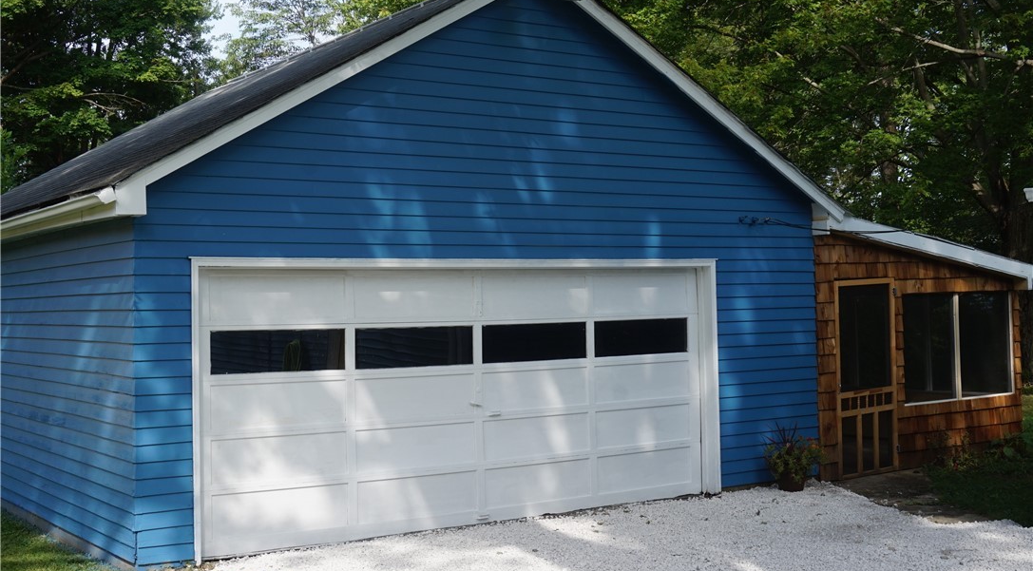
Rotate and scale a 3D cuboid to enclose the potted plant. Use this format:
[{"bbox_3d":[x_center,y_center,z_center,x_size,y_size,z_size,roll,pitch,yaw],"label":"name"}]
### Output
[{"bbox_3d":[2.600,1.611,11.550,0.570,0.630,0.540,-1,-1,0],"label":"potted plant"}]

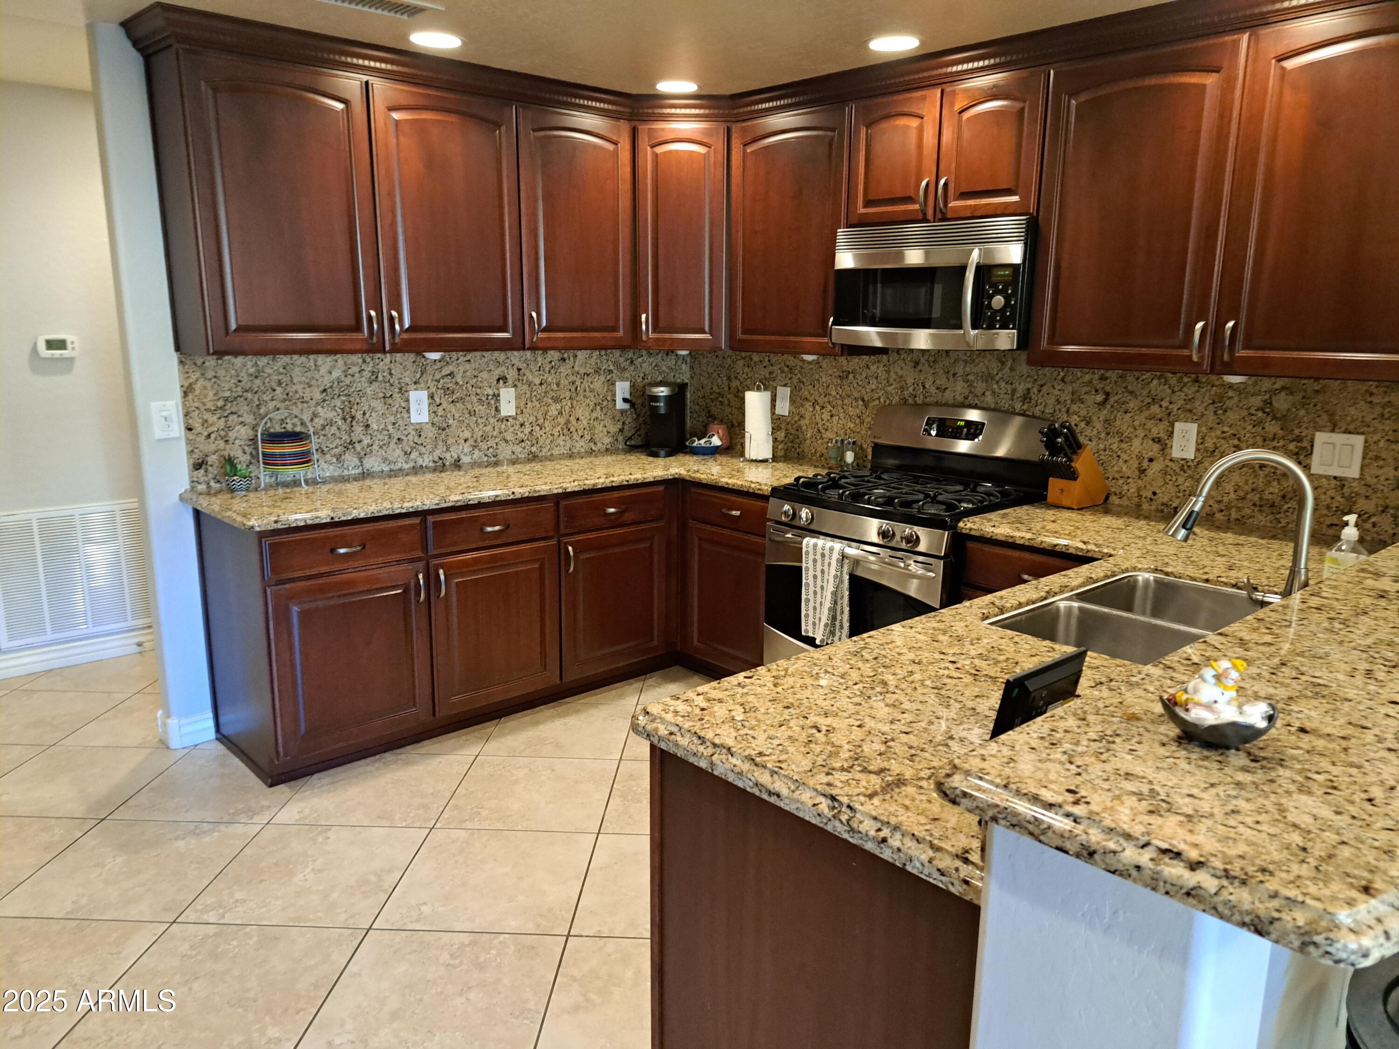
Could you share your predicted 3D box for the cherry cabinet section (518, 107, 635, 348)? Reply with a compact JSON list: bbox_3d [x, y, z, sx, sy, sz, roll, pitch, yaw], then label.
[{"bbox_3d":[-0.585,-1.179,4.000,0.548,0.895,0.315,-10,16,-42],"label":"cherry cabinet section"}]

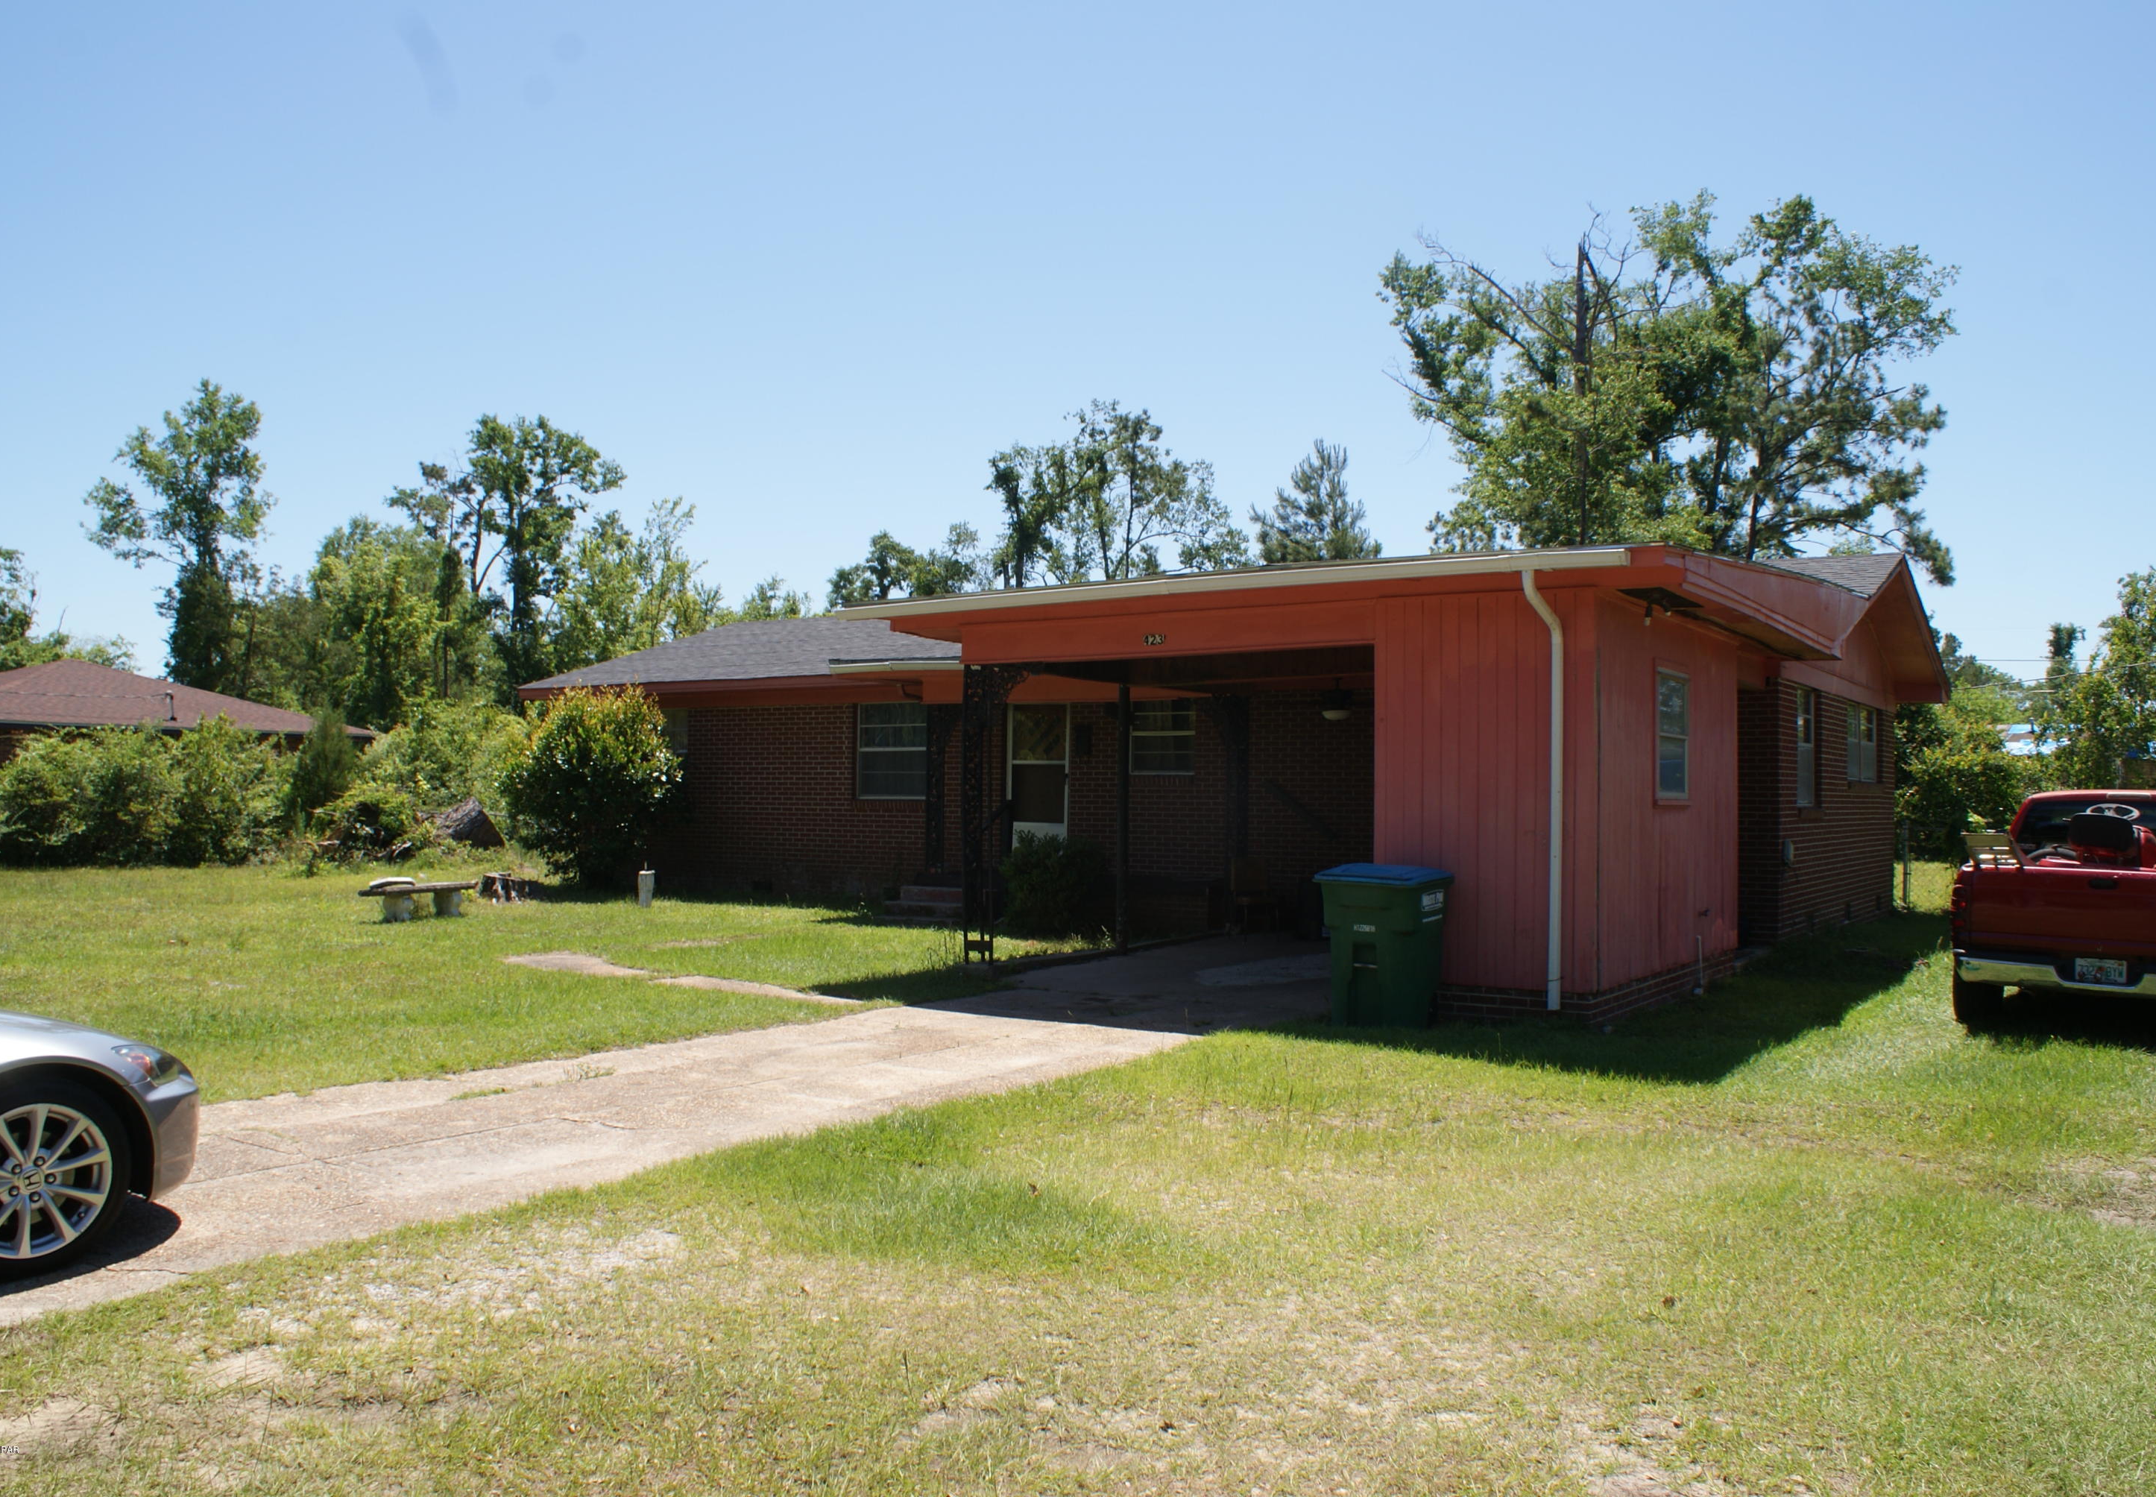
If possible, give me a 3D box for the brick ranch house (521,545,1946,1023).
[{"bbox_3d":[0.204,-0.081,21.598,18.300,4.240,15.050,-1,-2,33],"label":"brick ranch house"}]

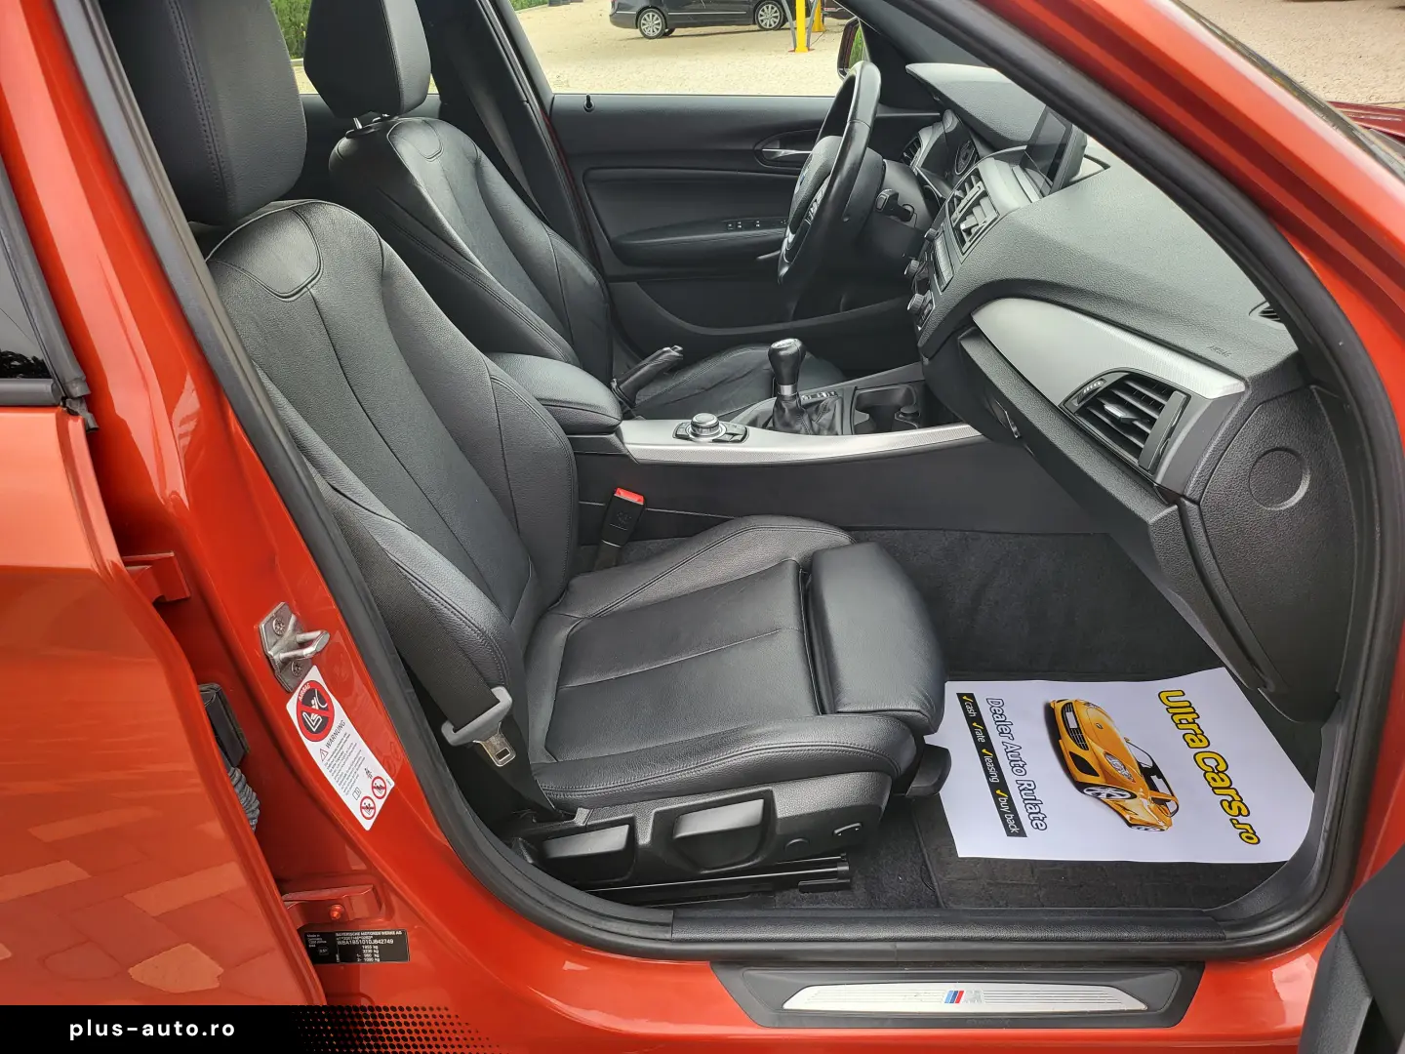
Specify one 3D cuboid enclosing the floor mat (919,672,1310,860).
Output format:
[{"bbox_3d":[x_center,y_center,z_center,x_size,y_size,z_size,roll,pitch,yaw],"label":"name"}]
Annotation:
[{"bbox_3d":[0.514,0.291,1.256,0.430,0.022,0.315,-3,31,2],"label":"floor mat"}]

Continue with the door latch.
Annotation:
[{"bbox_3d":[-0.268,0.081,0.658,0.037,0.065,0.040,14,34,22],"label":"door latch"}]

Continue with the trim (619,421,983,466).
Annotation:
[{"bbox_3d":[0.129,-0.119,1.318,0.485,0.054,0.085,0,31,0],"label":"trim"}]

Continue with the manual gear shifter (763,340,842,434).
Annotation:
[{"bbox_3d":[0.137,-0.200,1.364,0.110,0.135,0.095,0,31,0],"label":"manual gear shifter"}]

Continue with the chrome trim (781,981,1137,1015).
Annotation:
[{"bbox_3d":[0.229,0.419,0.868,0.322,0.010,0.033,0,31,0],"label":"chrome trim"}]

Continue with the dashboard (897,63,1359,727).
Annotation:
[{"bbox_3d":[0.543,-0.333,1.287,0.540,0.420,1.400,0,31,0],"label":"dashboard"}]

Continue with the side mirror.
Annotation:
[{"bbox_3d":[0.342,-0.955,1.946,0.120,0.128,0.200,-5,32,-8],"label":"side mirror"}]

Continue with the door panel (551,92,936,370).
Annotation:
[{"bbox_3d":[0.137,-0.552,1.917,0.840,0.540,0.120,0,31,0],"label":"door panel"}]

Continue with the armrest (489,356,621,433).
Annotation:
[{"bbox_3d":[-0.253,-0.199,1.361,0.290,0.080,0.160,0,31,0],"label":"armrest"}]

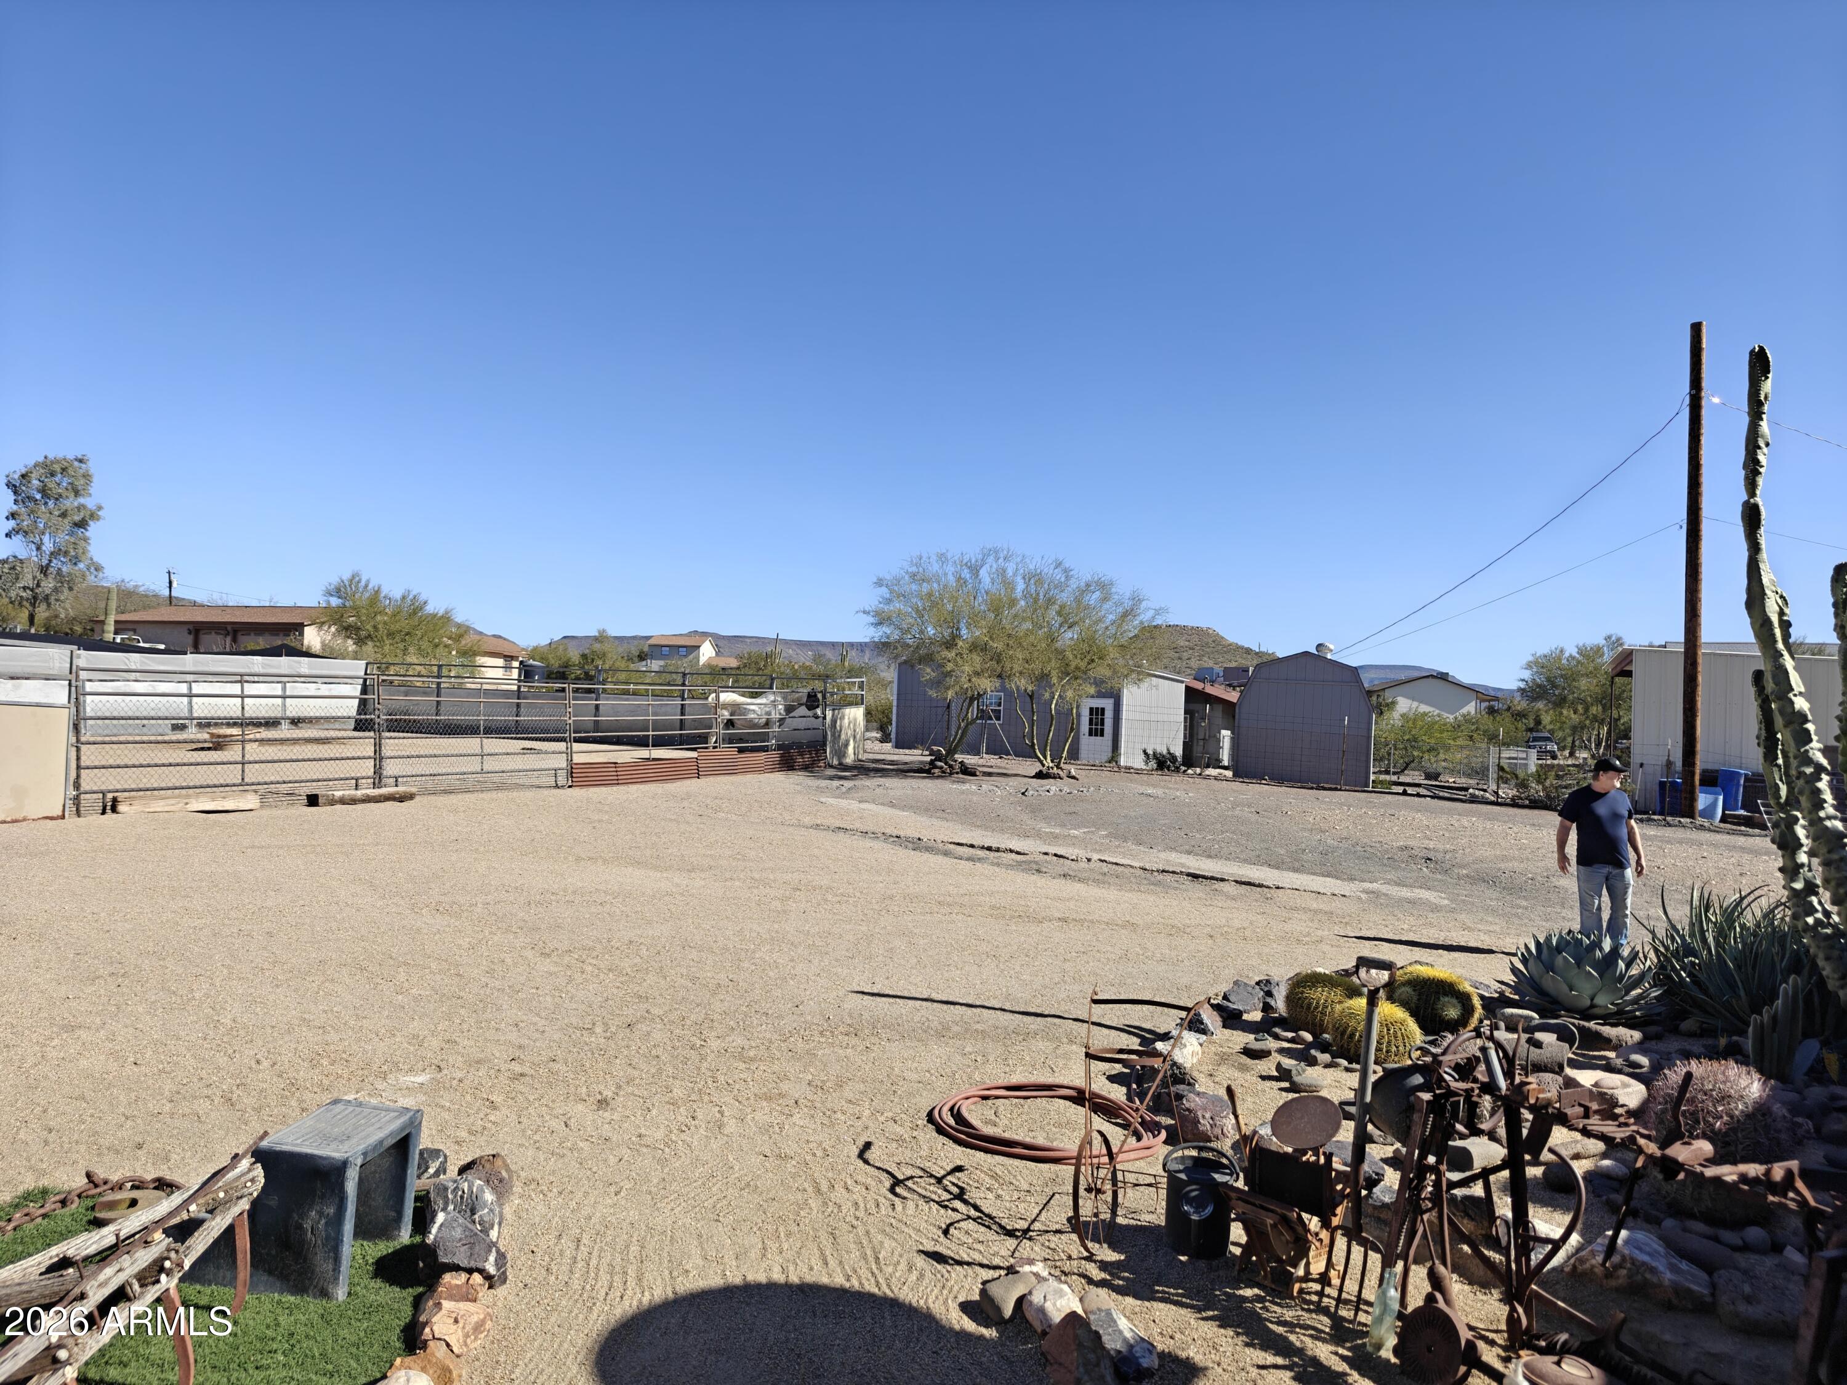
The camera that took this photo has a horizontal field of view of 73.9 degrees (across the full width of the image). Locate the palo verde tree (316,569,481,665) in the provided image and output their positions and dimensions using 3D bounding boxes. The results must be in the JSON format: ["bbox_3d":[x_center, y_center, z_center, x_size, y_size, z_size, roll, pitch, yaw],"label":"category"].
[{"bbox_3d":[-20.515,-1.891,48.000,6.400,5.700,6.100,2,-1,0],"label":"palo verde tree"}]

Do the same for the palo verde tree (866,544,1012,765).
[{"bbox_3d":[0.556,-1.008,35.000,4.600,6.100,4.500,2,-1,0],"label":"palo verde tree"}]

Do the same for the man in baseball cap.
[{"bbox_3d":[5.741,1.437,10.400,0.660,1.770,0.380,2,0,10],"label":"man in baseball cap"}]

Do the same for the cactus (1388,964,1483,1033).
[{"bbox_3d":[3.251,1.949,7.800,0.580,0.450,0.570,2,-1,0],"label":"cactus"}]

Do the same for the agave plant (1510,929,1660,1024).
[{"bbox_3d":[4.555,1.932,8.450,1.030,0.580,1.000,2,-1,0],"label":"agave plant"}]

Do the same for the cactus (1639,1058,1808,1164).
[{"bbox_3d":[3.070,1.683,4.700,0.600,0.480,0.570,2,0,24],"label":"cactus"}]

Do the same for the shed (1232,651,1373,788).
[{"bbox_3d":[9.700,0.600,30.800,3.050,3.100,4.300,2,0,21],"label":"shed"}]

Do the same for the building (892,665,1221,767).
[{"bbox_3d":[3.892,0.783,41.701,8.564,3.050,4.663,1,-2,35],"label":"building"}]

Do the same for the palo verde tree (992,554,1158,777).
[{"bbox_3d":[4.116,-0.729,33.500,4.600,6.000,4.500,2,-1,0],"label":"palo verde tree"}]

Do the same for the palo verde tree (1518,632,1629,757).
[{"bbox_3d":[34.126,0.263,64.000,6.600,6.500,6.400,2,0,30],"label":"palo verde tree"}]

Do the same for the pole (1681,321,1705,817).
[{"bbox_3d":[15.249,-2.429,24.300,0.310,9.800,0.310,1,0,30],"label":"pole"}]

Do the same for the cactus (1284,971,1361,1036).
[{"bbox_3d":[2.251,1.748,6.900,0.450,0.390,0.450,2,0,18],"label":"cactus"}]

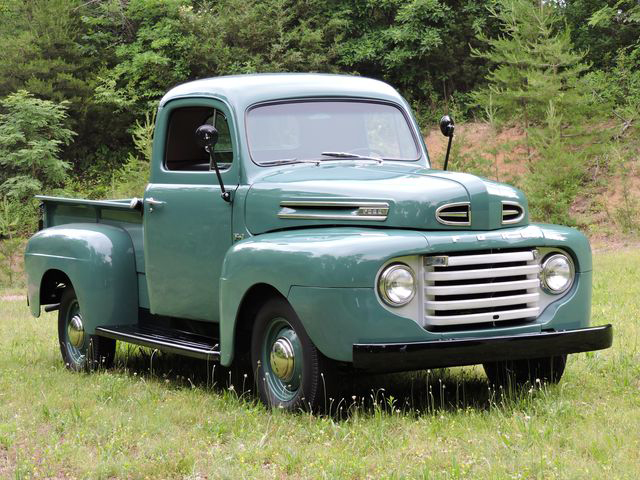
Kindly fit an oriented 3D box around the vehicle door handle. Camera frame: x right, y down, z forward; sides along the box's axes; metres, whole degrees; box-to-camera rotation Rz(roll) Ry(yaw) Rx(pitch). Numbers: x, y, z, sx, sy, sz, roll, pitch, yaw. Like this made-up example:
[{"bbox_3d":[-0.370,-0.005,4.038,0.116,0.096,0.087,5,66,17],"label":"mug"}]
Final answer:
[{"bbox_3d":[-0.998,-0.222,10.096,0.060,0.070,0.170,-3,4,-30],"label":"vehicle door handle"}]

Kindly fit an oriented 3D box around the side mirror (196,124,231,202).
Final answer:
[{"bbox_3d":[-0.611,-0.440,9.456,0.200,0.460,0.100,-1,4,-8],"label":"side mirror"}]

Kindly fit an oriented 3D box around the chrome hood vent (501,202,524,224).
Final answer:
[{"bbox_3d":[1.009,-0.147,8.688,0.060,0.125,0.190,3,5,44],"label":"chrome hood vent"}]

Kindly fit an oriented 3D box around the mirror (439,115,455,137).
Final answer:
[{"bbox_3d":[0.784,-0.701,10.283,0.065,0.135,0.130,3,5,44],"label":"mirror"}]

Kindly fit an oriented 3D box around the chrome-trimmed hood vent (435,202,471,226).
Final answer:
[{"bbox_3d":[0.676,-0.129,8.493,0.190,0.125,0.060,-2,4,-14],"label":"chrome-trimmed hood vent"}]

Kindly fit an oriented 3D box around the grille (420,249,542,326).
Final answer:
[{"bbox_3d":[0.831,0.240,8.644,0.740,0.370,0.100,-3,4,-30],"label":"grille"}]

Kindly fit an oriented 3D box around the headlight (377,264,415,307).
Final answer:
[{"bbox_3d":[0.385,0.228,8.393,0.210,0.210,0.090,-3,4,-30],"label":"headlight"}]

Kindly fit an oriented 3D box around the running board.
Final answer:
[{"bbox_3d":[-0.877,0.615,10.143,0.280,0.060,1.740,-3,4,-30],"label":"running board"}]

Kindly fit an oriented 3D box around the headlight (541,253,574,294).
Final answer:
[{"bbox_3d":[1.265,0.182,8.908,0.210,0.210,0.090,-3,4,-30],"label":"headlight"}]

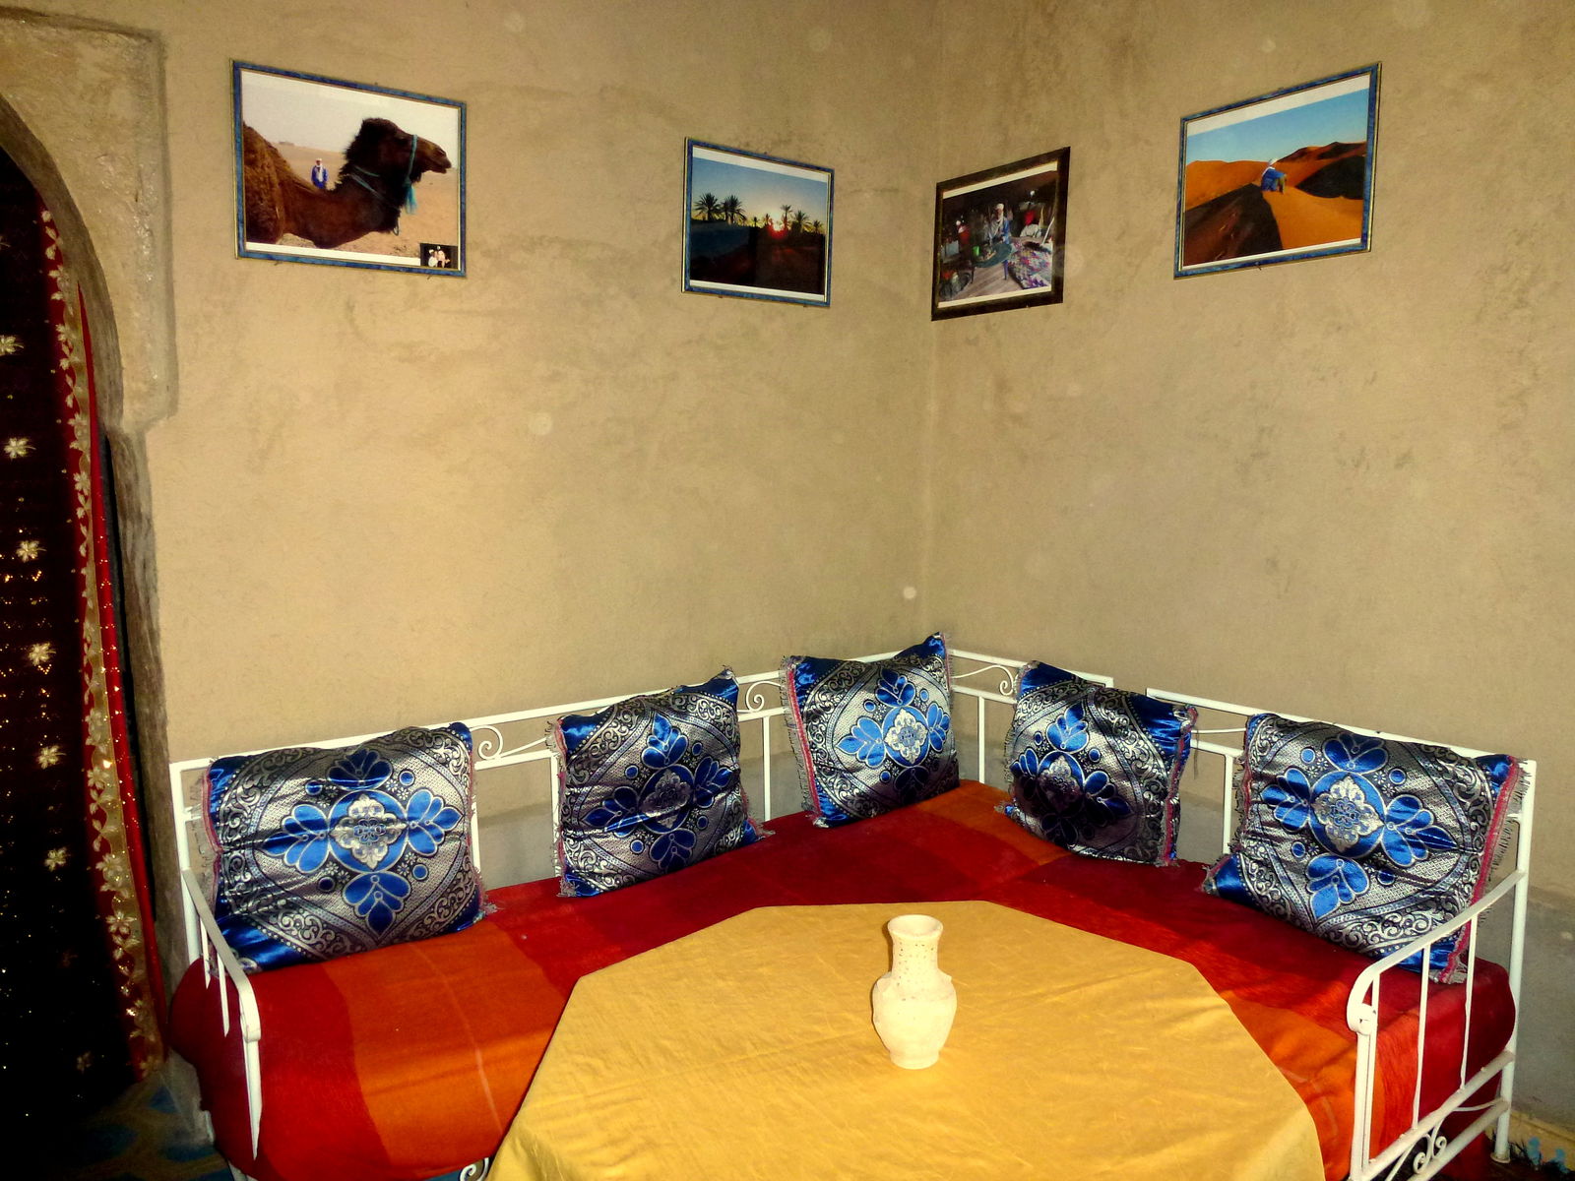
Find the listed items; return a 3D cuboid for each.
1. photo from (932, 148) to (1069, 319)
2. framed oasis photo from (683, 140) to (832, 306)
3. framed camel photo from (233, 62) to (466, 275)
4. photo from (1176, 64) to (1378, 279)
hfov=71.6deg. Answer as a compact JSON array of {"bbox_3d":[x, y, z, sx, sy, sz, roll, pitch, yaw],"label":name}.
[{"bbox_3d":[0.549,-0.906,2.828,0.020,0.368,0.447,-3,7,-38],"label":"photo"},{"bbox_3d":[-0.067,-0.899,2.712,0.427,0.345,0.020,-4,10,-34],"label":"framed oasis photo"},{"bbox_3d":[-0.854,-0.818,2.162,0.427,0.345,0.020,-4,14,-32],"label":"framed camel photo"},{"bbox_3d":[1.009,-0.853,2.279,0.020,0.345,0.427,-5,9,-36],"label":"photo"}]

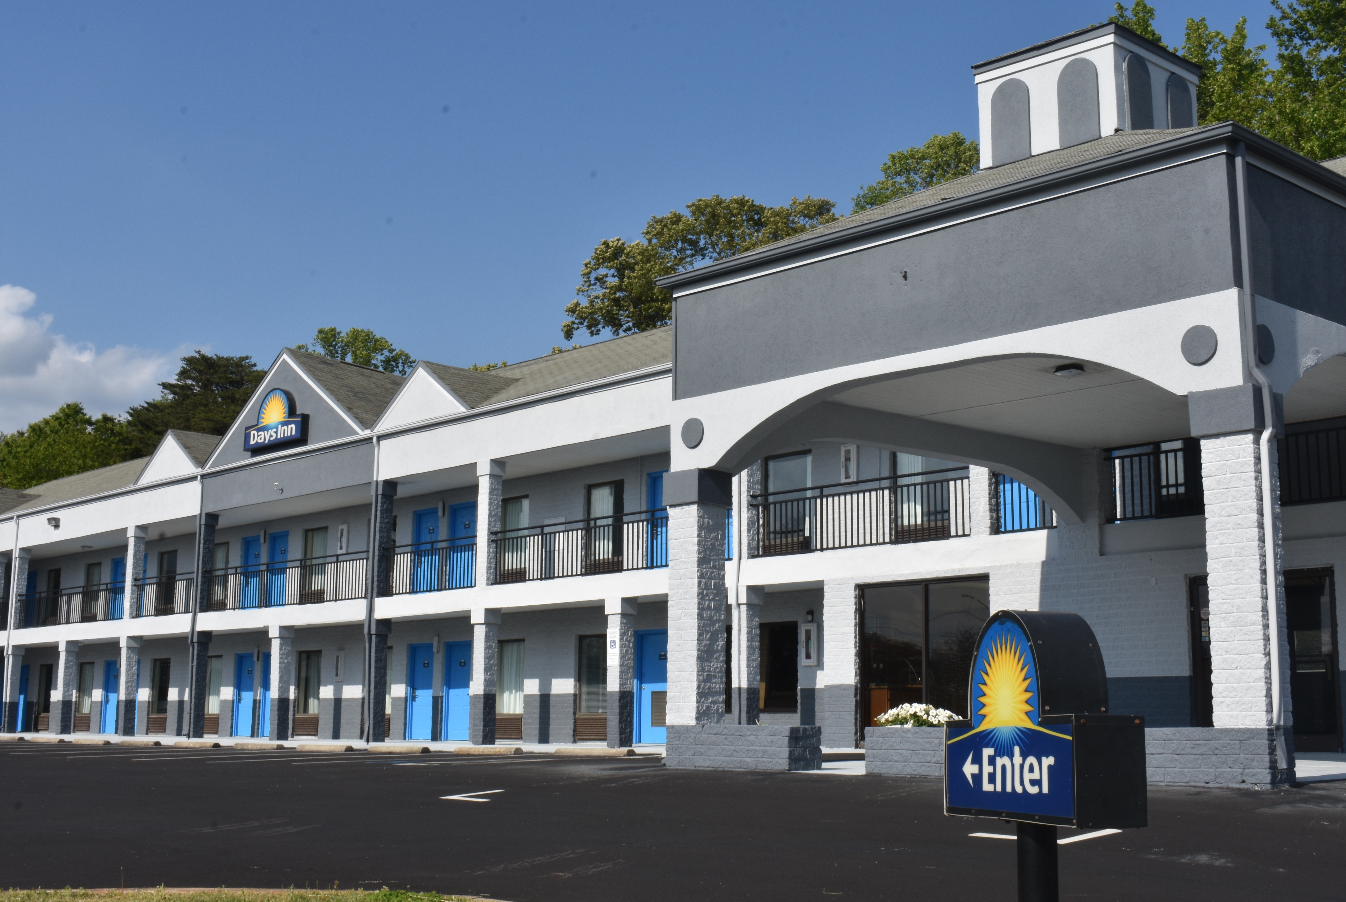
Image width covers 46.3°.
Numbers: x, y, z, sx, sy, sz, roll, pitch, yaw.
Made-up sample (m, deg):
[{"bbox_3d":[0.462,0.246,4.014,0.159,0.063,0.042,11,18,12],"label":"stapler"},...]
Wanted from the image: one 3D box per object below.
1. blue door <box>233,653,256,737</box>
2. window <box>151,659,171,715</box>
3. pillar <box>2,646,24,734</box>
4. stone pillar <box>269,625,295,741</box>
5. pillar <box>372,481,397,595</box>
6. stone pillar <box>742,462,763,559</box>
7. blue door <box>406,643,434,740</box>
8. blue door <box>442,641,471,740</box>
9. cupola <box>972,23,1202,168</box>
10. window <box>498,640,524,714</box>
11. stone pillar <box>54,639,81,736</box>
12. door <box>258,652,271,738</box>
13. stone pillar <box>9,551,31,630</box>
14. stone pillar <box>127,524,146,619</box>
[{"bbox_3d":[-10.783,6.127,39.596,0.090,2.069,1.019,9,-13,-43],"label":"blue door"},{"bbox_3d":[-13.893,6.414,42.788,0.090,1.516,1.092,9,-13,-43],"label":"window"},{"bbox_3d":[-19.302,6.979,45.968,0.404,2.565,0.404,9,-13,-43],"label":"pillar"},{"bbox_3d":[-8.818,5.194,35.348,0.404,2.565,0.404,9,-13,-43],"label":"stone pillar"},{"bbox_3d":[-6.025,1.852,32.687,0.410,2.380,0.410,9,-13,-42],"label":"pillar"},{"bbox_3d":[1.177,0.561,24.945,0.350,2.380,0.350,10,-14,-43],"label":"stone pillar"},{"bbox_3d":[-5.437,5.216,34.180,0.090,2.069,1.019,9,-13,-43],"label":"blue door"},{"bbox_3d":[-4.533,5.086,33.184,0.120,2.050,1.040,9,-13,-42],"label":"blue door"},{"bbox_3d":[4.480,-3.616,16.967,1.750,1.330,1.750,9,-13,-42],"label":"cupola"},{"bbox_3d":[-3.293,4.613,32.049,0.090,1.522,1.093,9,-13,-43],"label":"window"},{"bbox_3d":[-16.736,6.561,43.454,0.410,2.515,0.410,9,-13,-42],"label":"stone pillar"},{"bbox_3d":[-9.840,5.966,38.641,0.090,2.069,1.019,9,-13,-43],"label":"door"},{"bbox_3d":[-19.383,4.173,46.716,0.410,2.370,0.410,9,-13,-42],"label":"stone pillar"},{"bbox_3d":[-13.635,3.110,39.981,0.370,2.380,0.370,10,-14,-43],"label":"stone pillar"}]

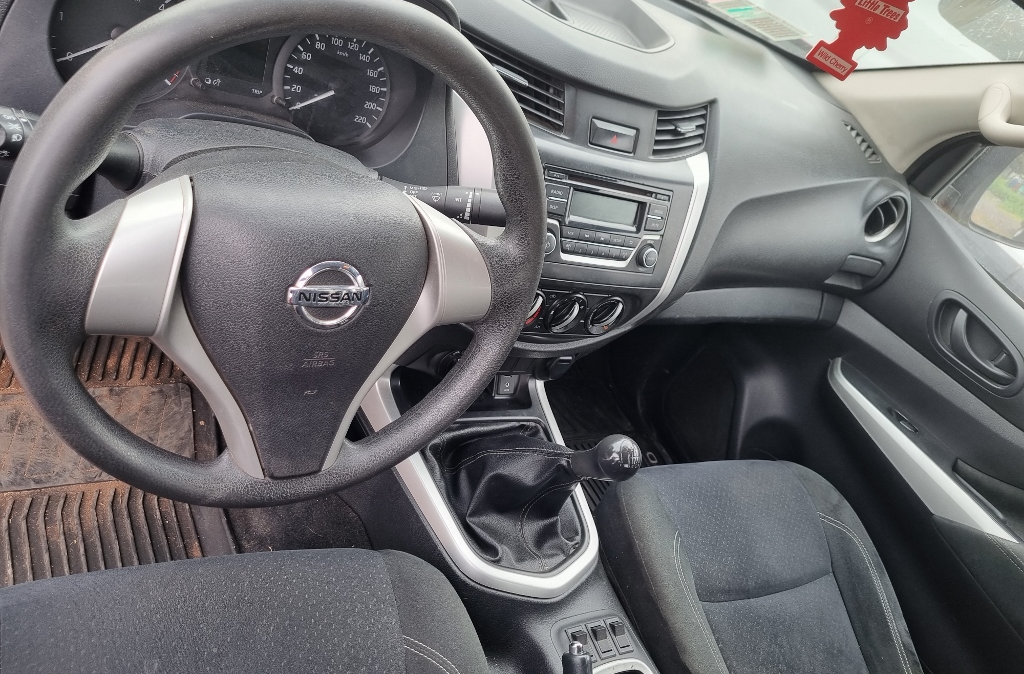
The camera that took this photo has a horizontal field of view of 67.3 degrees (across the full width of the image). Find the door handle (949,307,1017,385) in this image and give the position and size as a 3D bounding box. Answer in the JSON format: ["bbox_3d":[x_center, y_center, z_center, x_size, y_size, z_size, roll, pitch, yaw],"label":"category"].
[{"bbox_3d":[0.687,0.023,1.136,0.033,0.054,0.125,2,46,-35],"label":"door handle"}]

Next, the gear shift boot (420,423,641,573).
[{"bbox_3d":[0.049,0.125,0.898,0.194,0.211,0.210,2,46,-35],"label":"gear shift boot"}]

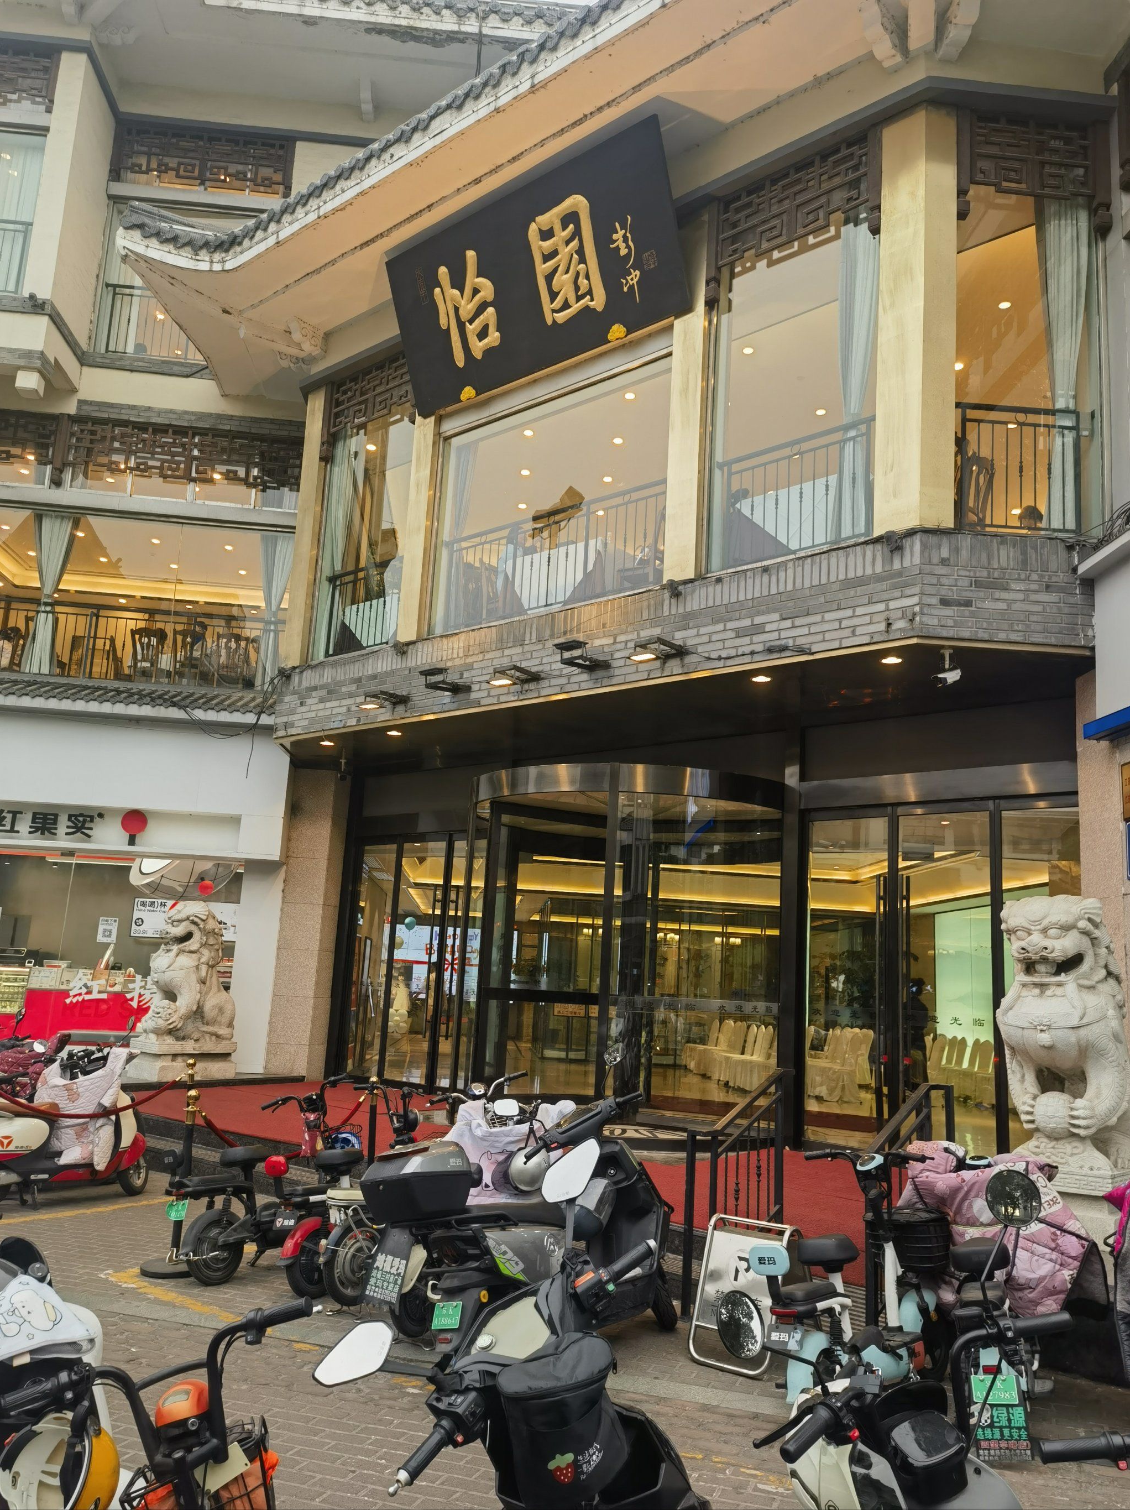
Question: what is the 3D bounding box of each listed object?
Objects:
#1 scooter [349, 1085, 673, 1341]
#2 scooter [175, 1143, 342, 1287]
[{"bbox_3d":[-0.060,2.183,5.436,1.800,1.100,0.700,13,-15,-43],"label":"scooter"},{"bbox_3d":[-1.630,2.372,6.682,0.620,1.030,1.450,-4,-13,32],"label":"scooter"}]

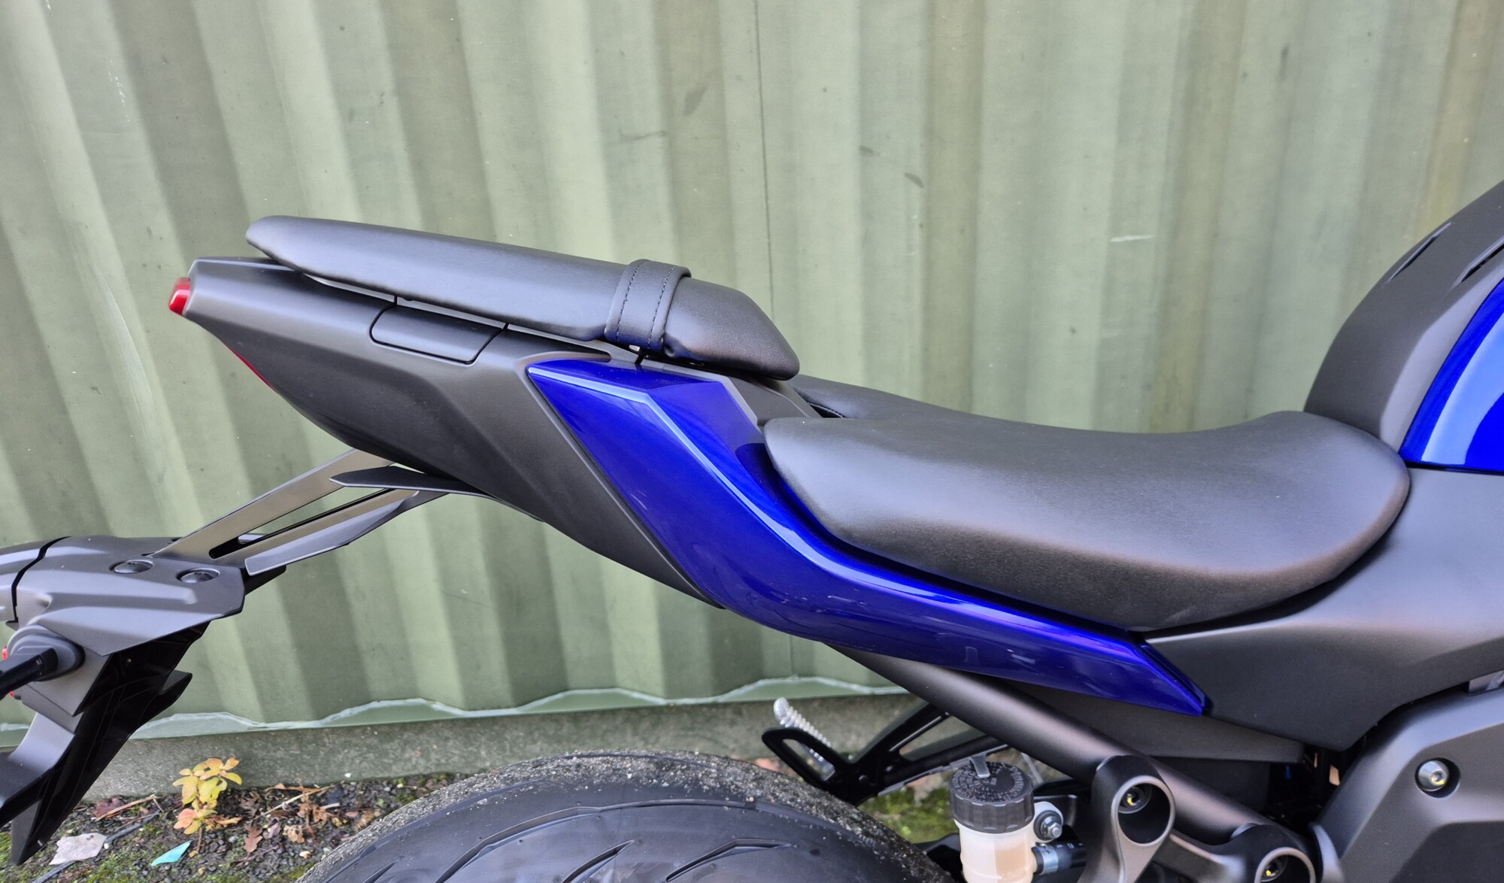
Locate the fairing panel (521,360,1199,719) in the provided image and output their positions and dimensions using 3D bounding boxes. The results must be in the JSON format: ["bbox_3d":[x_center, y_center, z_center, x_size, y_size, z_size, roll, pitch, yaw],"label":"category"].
[{"bbox_3d":[0.060,0.054,0.514,0.341,0.191,0.078,-3,9,0],"label":"fairing panel"}]

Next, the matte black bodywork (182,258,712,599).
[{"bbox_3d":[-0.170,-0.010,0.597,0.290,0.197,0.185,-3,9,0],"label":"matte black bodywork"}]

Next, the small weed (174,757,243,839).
[{"bbox_3d":[-0.754,0.507,1.393,0.085,0.100,0.075,-4,23,-1],"label":"small weed"}]

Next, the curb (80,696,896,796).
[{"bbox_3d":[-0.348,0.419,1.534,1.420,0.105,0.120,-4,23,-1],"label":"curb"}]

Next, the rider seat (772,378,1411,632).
[{"bbox_3d":[0.186,0.027,0.611,0.352,0.120,0.260,-3,9,0],"label":"rider seat"}]

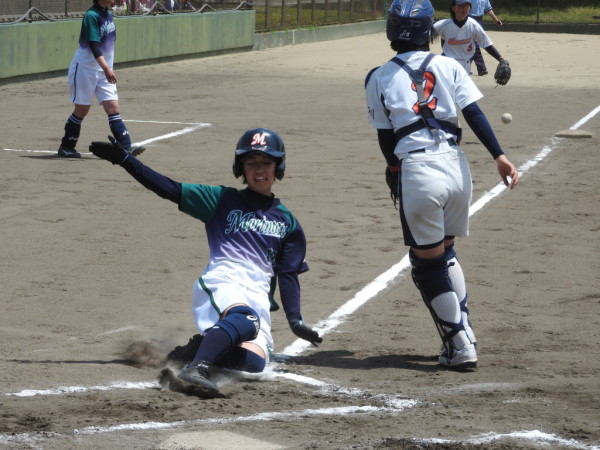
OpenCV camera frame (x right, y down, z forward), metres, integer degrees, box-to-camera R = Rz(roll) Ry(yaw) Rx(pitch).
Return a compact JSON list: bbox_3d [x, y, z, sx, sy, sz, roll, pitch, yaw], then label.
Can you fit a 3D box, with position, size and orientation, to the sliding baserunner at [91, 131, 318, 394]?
[{"bbox_3d":[-0.431,0.149,11.493,1.030,1.060,1.130,0,6,-3],"label":"sliding baserunner"}]

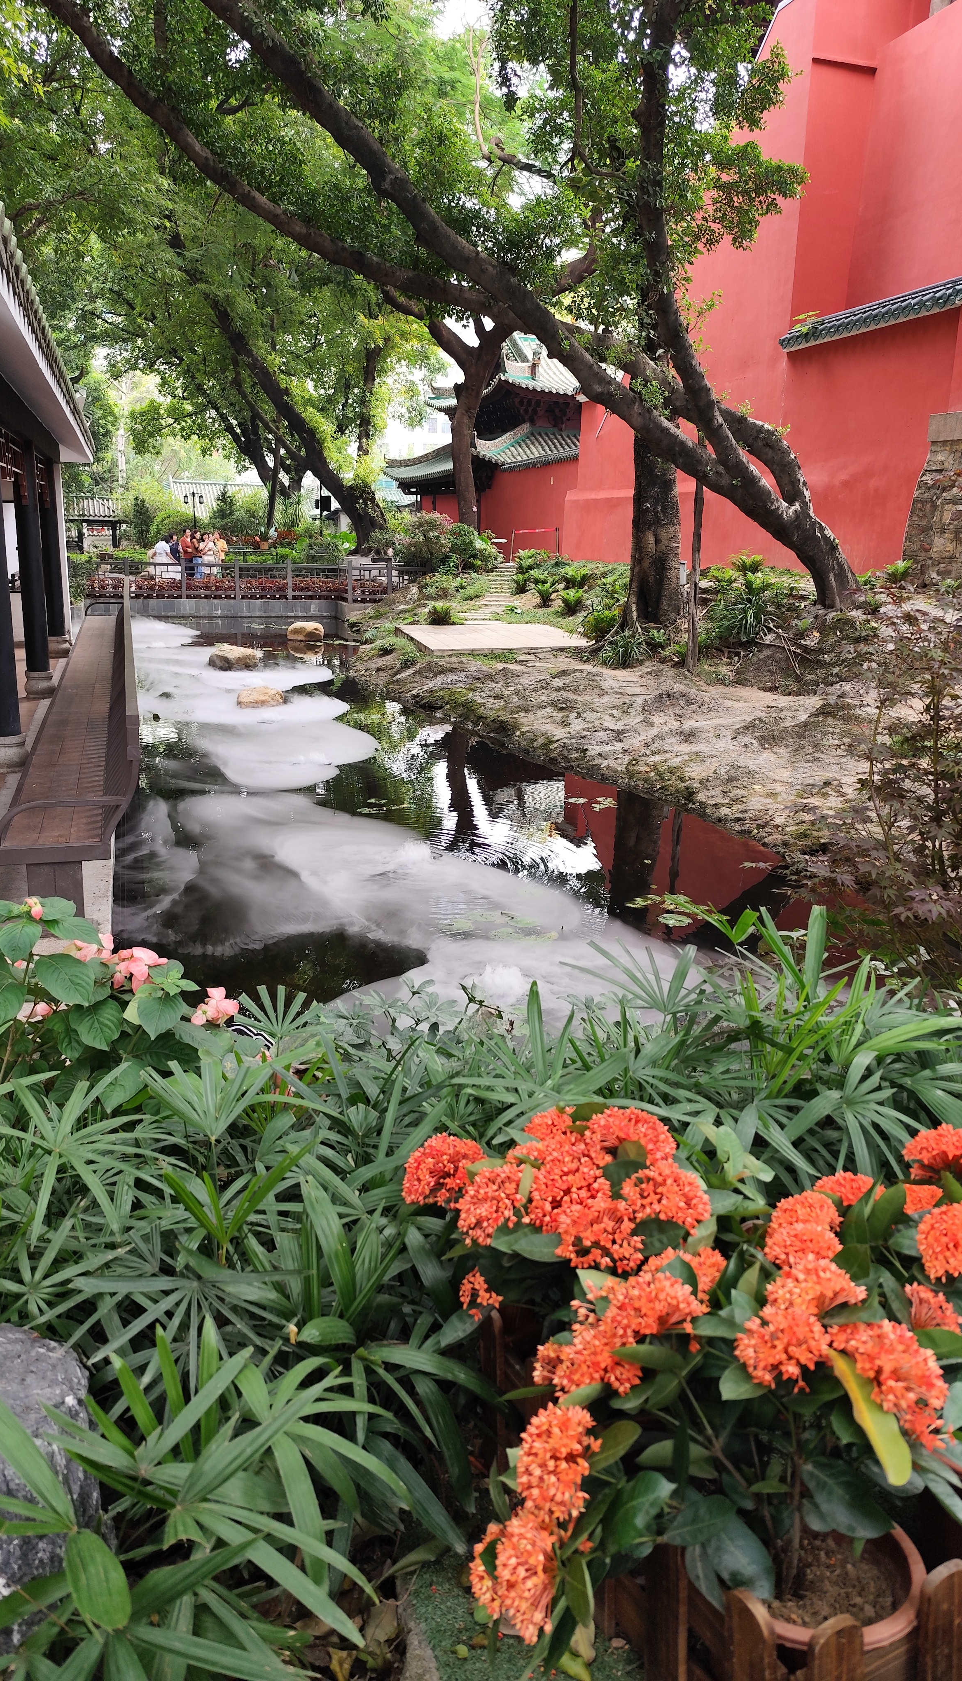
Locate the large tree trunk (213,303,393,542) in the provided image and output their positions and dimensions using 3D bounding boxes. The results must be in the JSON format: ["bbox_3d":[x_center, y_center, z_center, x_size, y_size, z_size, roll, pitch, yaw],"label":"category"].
[{"bbox_3d":[-5.511,-12.481,33.961,5.229,7.163,1.800,-1,16,-9],"label":"large tree trunk"}]

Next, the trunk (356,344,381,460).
[{"bbox_3d":[-3.579,-13.855,35.394,0.767,3.428,0.600,0,16,-6],"label":"trunk"}]

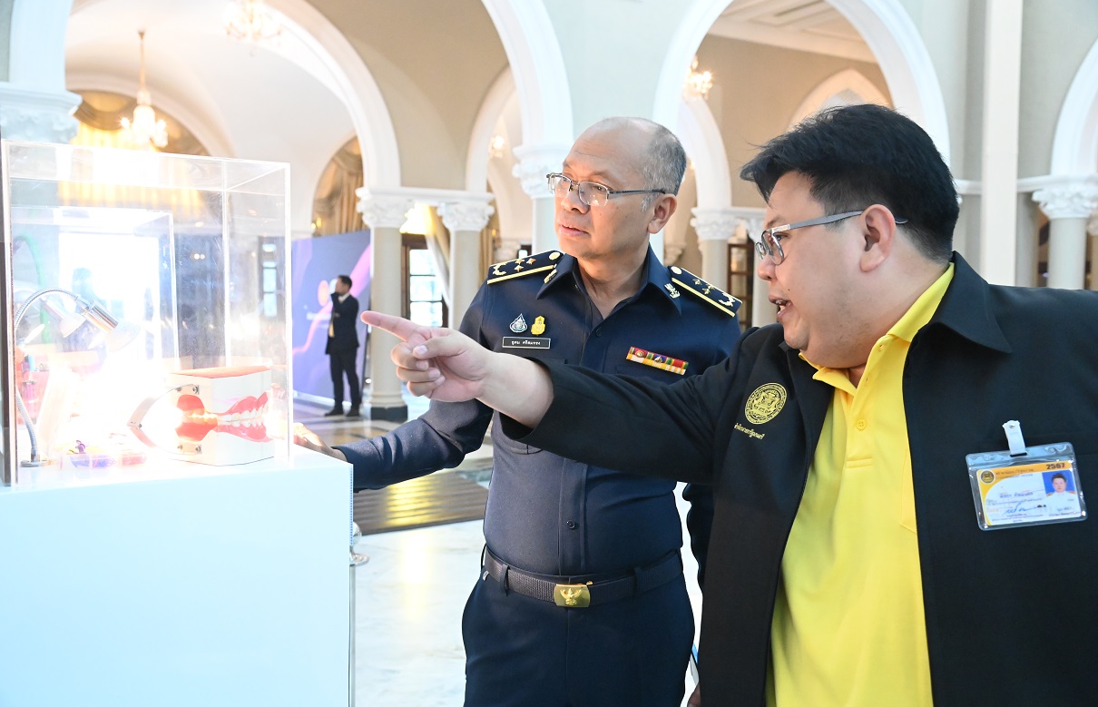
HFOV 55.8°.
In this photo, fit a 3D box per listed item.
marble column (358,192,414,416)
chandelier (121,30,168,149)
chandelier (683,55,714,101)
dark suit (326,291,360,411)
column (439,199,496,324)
[{"bbox_3d":[-1.949,-0.556,12.400,0.570,2.720,0.570,-1,3,-28],"label":"marble column"},{"bbox_3d":[-5.435,-3.510,13.900,0.620,1.580,0.620,0,3,0],"label":"chandelier"},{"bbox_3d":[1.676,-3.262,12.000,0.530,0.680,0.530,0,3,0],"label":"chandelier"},{"bbox_3d":[-2.529,-0.005,12.750,0.380,1.450,0.490,-1,3,-22],"label":"dark suit"},{"bbox_3d":[-1.026,-0.578,12.950,0.570,2.720,0.570,-1,3,-28],"label":"column"}]

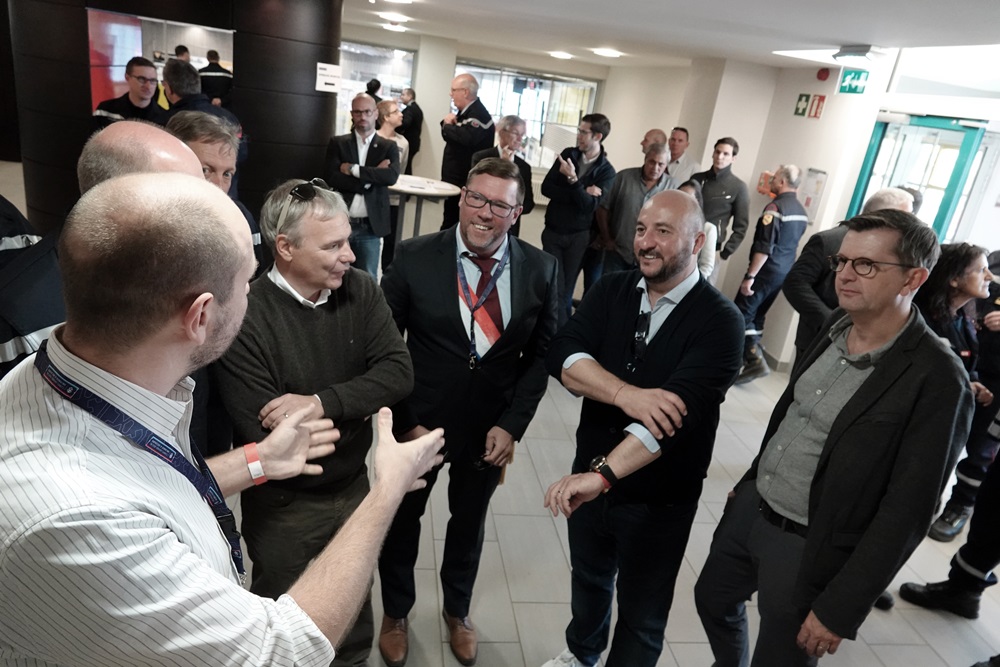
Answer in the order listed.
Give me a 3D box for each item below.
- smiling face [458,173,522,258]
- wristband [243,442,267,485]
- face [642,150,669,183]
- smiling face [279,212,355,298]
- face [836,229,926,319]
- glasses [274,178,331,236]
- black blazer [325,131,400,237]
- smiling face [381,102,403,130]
[{"bbox_3d":[-0.026,-0.315,1.750,0.155,0.205,0.140,21,21,8],"label":"smiling face"},{"bbox_3d":[-0.406,0.215,1.100,0.021,0.066,0.052,-15,-5,-27],"label":"wristband"},{"bbox_3d":[1.049,-1.128,4.500,0.155,0.200,0.140,11,32,7],"label":"face"},{"bbox_3d":[-0.411,-0.179,1.500,0.145,0.195,0.150,14,20,8],"label":"smiling face"},{"bbox_3d":[0.891,-0.144,1.580,0.150,0.205,0.155,4,20,-13],"label":"face"},{"bbox_3d":[-0.434,-0.279,1.500,0.050,0.140,0.145,39,23,1],"label":"glasses"},{"bbox_3d":[-0.951,-1.033,4.600,0.520,0.720,0.340,4,20,-13],"label":"black blazer"},{"bbox_3d":[-0.862,-1.725,5.300,0.150,0.200,0.145,6,19,5],"label":"smiling face"}]

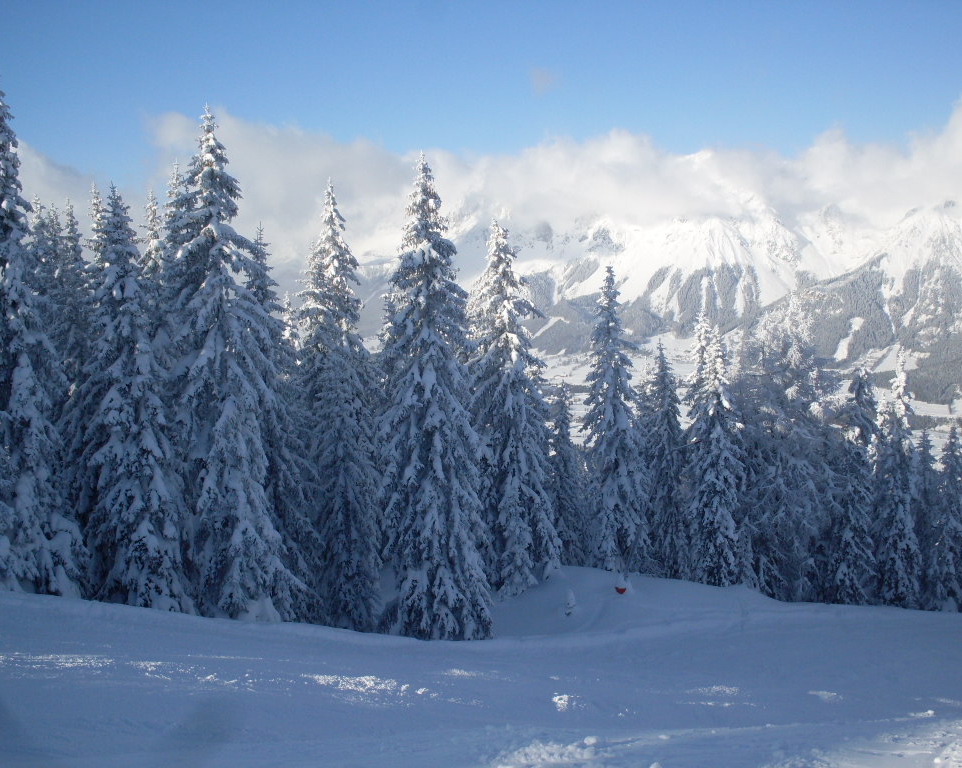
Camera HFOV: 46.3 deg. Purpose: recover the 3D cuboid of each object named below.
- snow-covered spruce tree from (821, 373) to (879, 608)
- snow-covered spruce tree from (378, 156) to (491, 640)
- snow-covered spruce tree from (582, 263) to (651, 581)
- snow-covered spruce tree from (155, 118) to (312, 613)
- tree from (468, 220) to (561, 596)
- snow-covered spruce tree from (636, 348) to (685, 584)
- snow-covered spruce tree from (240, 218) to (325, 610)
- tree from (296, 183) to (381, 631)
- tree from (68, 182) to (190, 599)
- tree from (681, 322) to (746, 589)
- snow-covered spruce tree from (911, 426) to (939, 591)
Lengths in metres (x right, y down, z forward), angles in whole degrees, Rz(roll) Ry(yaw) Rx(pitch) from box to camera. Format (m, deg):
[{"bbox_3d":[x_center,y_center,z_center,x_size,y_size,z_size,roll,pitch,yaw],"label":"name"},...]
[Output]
[{"bbox_3d":[15.121,4.241,46.000,2.460,9.960,2.460,-2,6,0],"label":"snow-covered spruce tree"},{"bbox_3d":[-1.303,0.398,31.500,3.190,13.340,3.190,-2,6,0],"label":"snow-covered spruce tree"},{"bbox_3d":[5.265,1.402,44.000,2.740,11.940,2.740,-2,6,0],"label":"snow-covered spruce tree"},{"bbox_3d":[-6.715,-0.491,31.000,4.000,13.940,4.000,-2,6,0],"label":"snow-covered spruce tree"},{"bbox_3d":[1.132,0.799,38.000,3.180,12.530,3.180,-2,6,0],"label":"tree"},{"bbox_3d":[7.665,3.426,48.000,2.310,10.420,2.310,-2,6,0],"label":"snow-covered spruce tree"},{"bbox_3d":[-6.797,1.254,37.000,3.460,13.020,3.460,-2,6,0],"label":"snow-covered spruce tree"},{"bbox_3d":[-4.340,0.689,34.000,2.720,13.390,2.720,-2,6,0],"label":"tree"},{"bbox_3d":[-9.978,0.494,32.000,3.420,12.080,3.420,-2,6,0],"label":"tree"},{"bbox_3d":[8.894,2.502,43.000,2.520,10.310,2.520,-2,6,0],"label":"tree"},{"bbox_3d":[22.094,6.570,56.000,2.090,8.590,2.090,-2,6,0],"label":"snow-covered spruce tree"}]

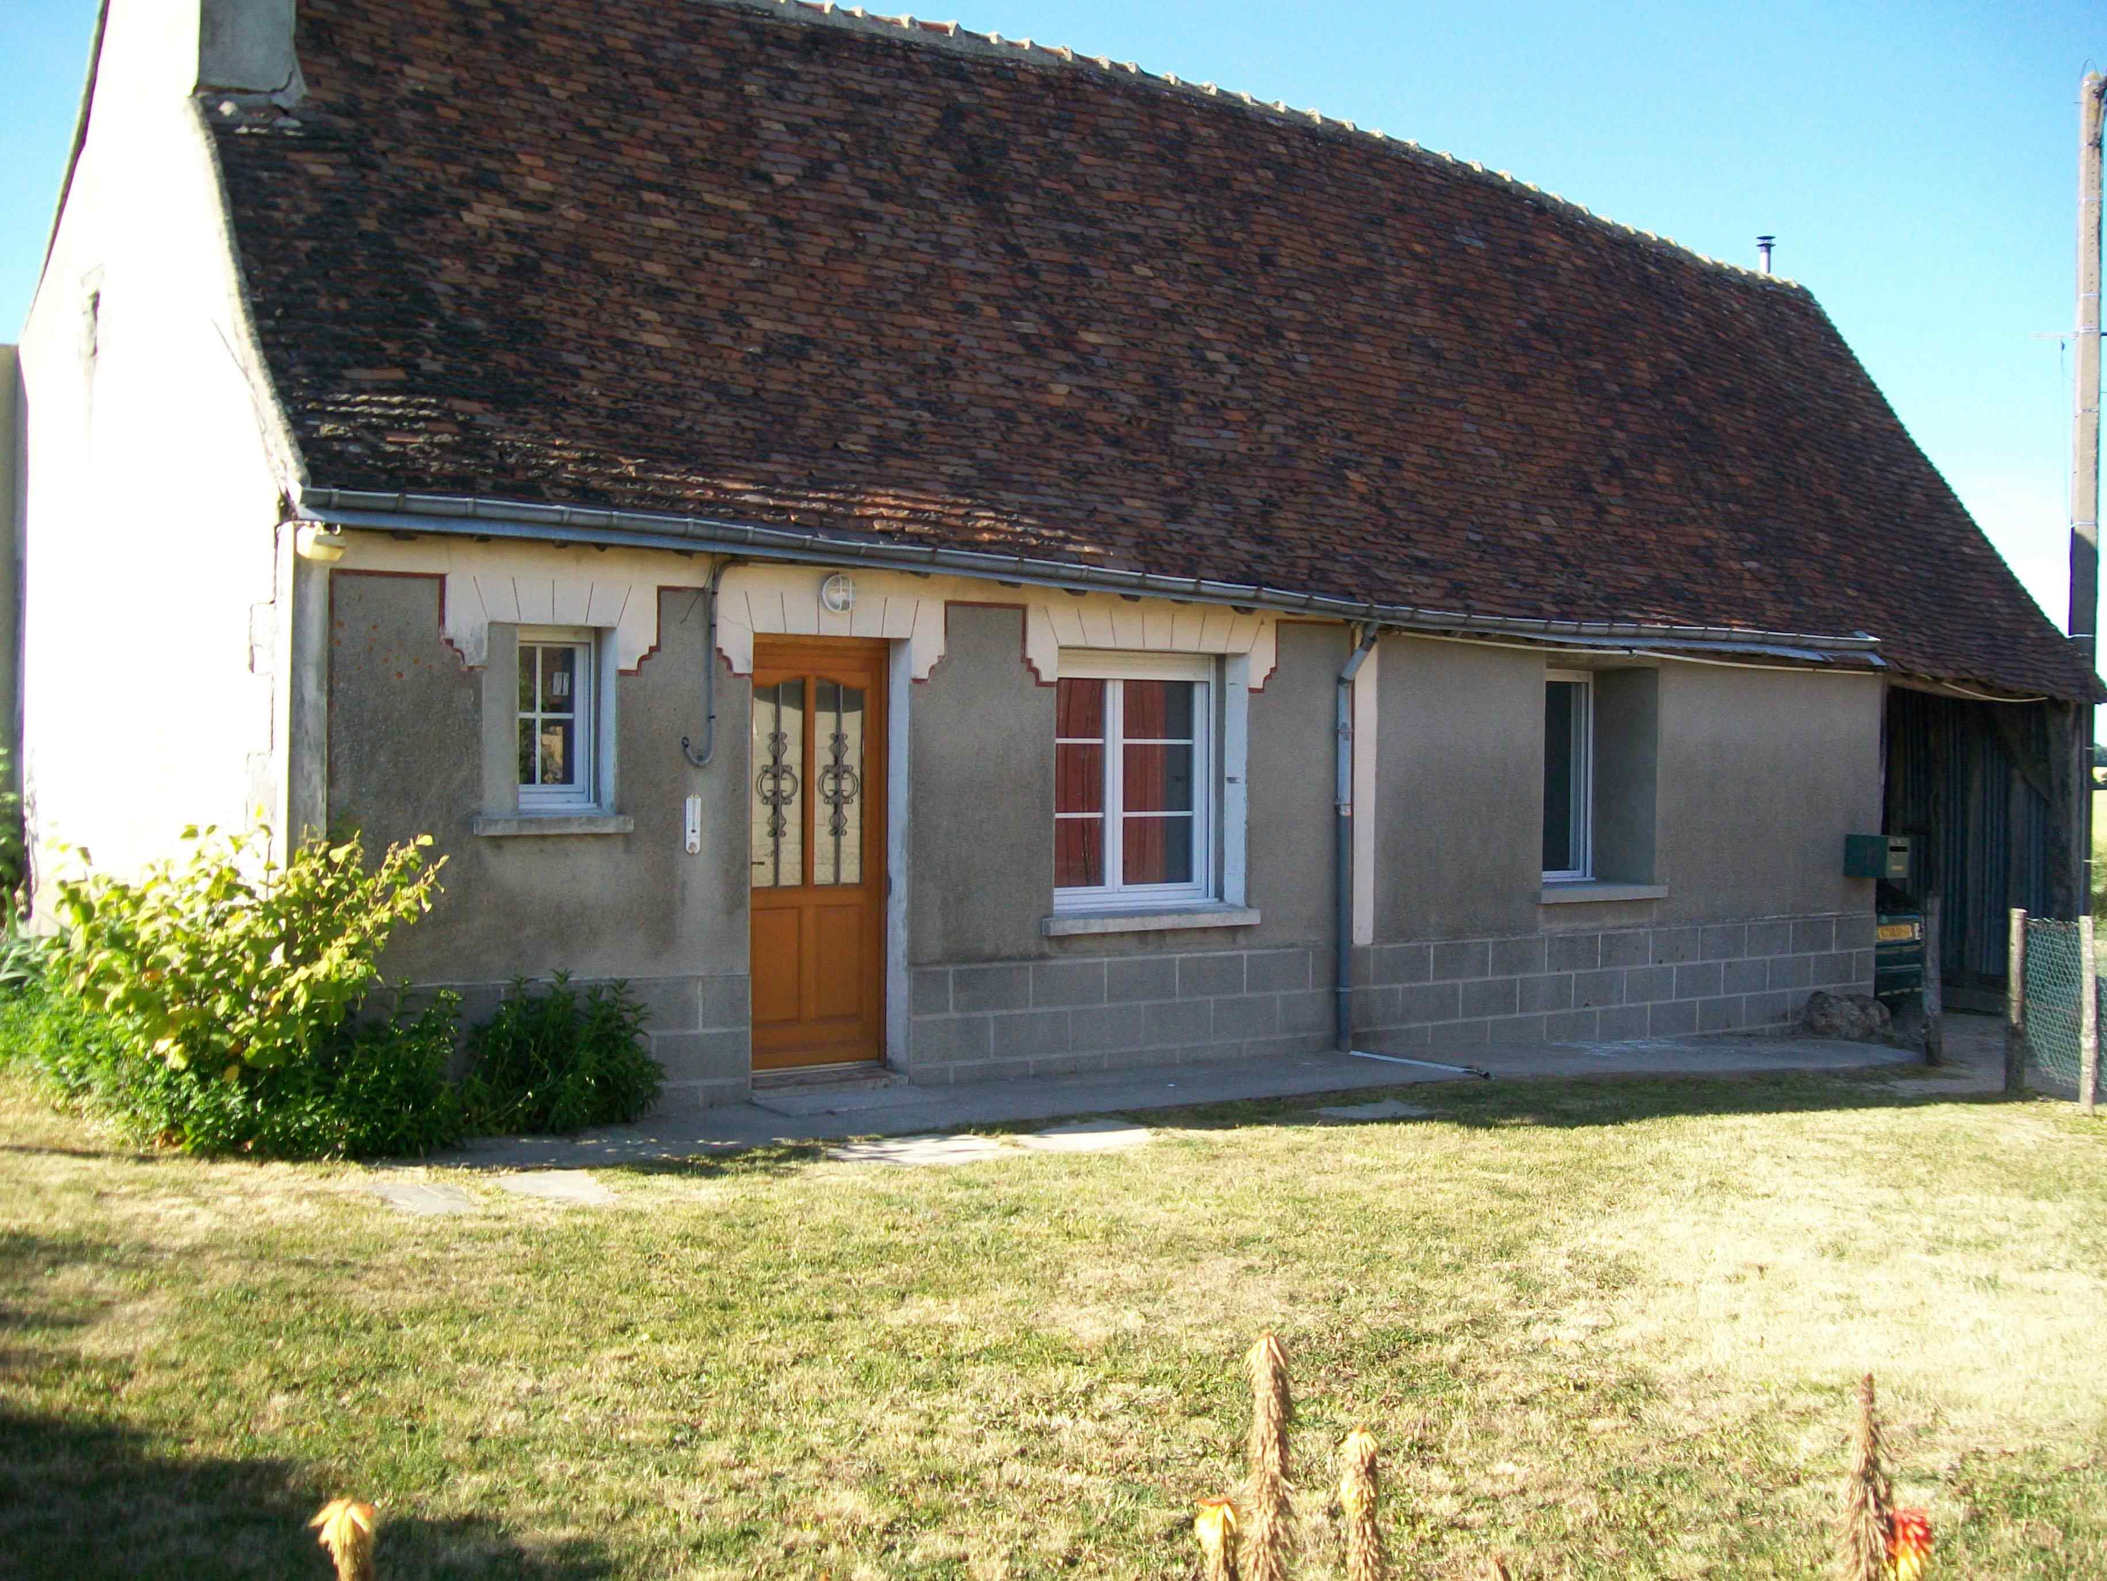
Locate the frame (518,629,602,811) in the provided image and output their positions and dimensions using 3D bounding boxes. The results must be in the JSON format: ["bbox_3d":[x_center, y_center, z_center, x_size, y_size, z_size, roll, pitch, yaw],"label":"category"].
[{"bbox_3d":[-2.424,-0.345,9.820,0.550,0.862,0.090,0,1,-33],"label":"frame"}]

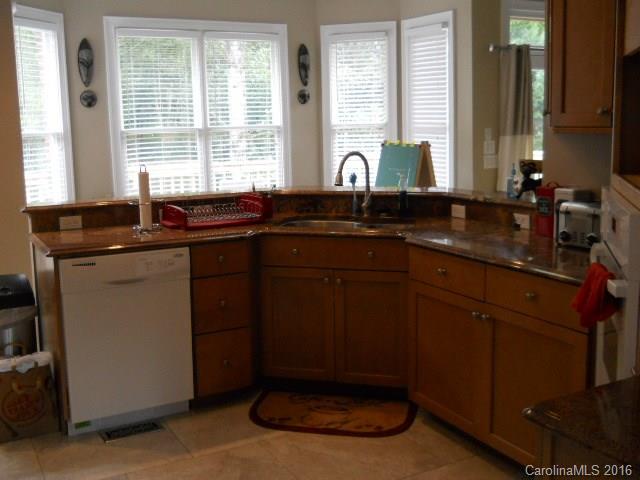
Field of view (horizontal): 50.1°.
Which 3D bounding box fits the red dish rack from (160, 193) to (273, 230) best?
[{"bbox_3d":[-0.542,-0.164,3.725,0.520,0.140,0.350,-6,11,-32],"label":"red dish rack"}]

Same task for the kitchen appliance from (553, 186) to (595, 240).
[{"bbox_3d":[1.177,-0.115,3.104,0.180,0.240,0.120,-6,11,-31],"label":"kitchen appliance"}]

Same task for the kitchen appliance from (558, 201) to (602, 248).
[{"bbox_3d":[1.225,-0.067,2.967,0.260,0.190,0.235,-8,12,-39],"label":"kitchen appliance"}]

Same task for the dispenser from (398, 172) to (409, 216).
[{"bbox_3d":[0.472,-0.240,3.851,0.065,0.245,0.055,2,10,12],"label":"dispenser"}]

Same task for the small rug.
[{"bbox_3d":[0.057,0.872,3.446,0.844,0.012,0.475,2,10,12],"label":"small rug"}]

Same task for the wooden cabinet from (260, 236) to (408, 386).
[{"bbox_3d":[0.140,0.342,3.853,0.770,0.825,0.600,2,10,12],"label":"wooden cabinet"}]

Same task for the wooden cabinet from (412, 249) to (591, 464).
[{"bbox_3d":[0.966,0.471,3.064,0.600,0.825,1.000,-6,11,-31],"label":"wooden cabinet"}]

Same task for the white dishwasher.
[{"bbox_3d":[-1.032,0.442,3.449,0.600,0.865,0.600,-6,11,-30],"label":"white dishwasher"}]

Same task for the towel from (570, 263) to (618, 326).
[{"bbox_3d":[0.776,0.157,1.930,0.110,0.180,0.180,2,10,15],"label":"towel"}]

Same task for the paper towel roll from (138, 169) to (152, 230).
[{"bbox_3d":[-0.886,-0.206,3.466,0.064,0.310,0.064,0,9,0],"label":"paper towel roll"}]

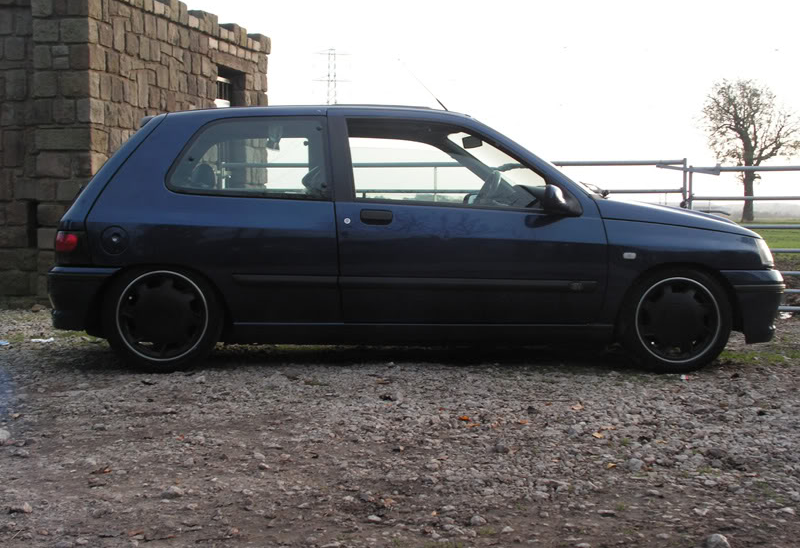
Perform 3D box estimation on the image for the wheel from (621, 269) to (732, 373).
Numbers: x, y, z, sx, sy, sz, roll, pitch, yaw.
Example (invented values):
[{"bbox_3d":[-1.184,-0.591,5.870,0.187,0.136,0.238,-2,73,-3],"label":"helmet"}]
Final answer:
[{"bbox_3d":[1.344,0.216,5.832,0.546,0.546,0.195,1,3,-7],"label":"wheel"}]

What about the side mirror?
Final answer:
[{"bbox_3d":[0.785,-0.345,5.580,0.195,0.150,0.200,1,3,-7],"label":"side mirror"}]

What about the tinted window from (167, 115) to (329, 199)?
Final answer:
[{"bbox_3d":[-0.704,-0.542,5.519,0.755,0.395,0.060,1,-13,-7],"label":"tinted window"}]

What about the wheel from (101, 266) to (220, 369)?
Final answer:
[{"bbox_3d":[-1.108,0.184,5.524,0.546,0.546,0.195,1,3,-7],"label":"wheel"}]

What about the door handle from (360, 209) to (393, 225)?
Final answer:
[{"bbox_3d":[-0.110,-0.267,5.524,0.152,0.075,0.040,1,3,-7],"label":"door handle"}]

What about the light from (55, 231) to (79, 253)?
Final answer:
[{"bbox_3d":[-1.533,-0.150,5.447,0.120,0.110,0.160,1,3,-7],"label":"light"}]

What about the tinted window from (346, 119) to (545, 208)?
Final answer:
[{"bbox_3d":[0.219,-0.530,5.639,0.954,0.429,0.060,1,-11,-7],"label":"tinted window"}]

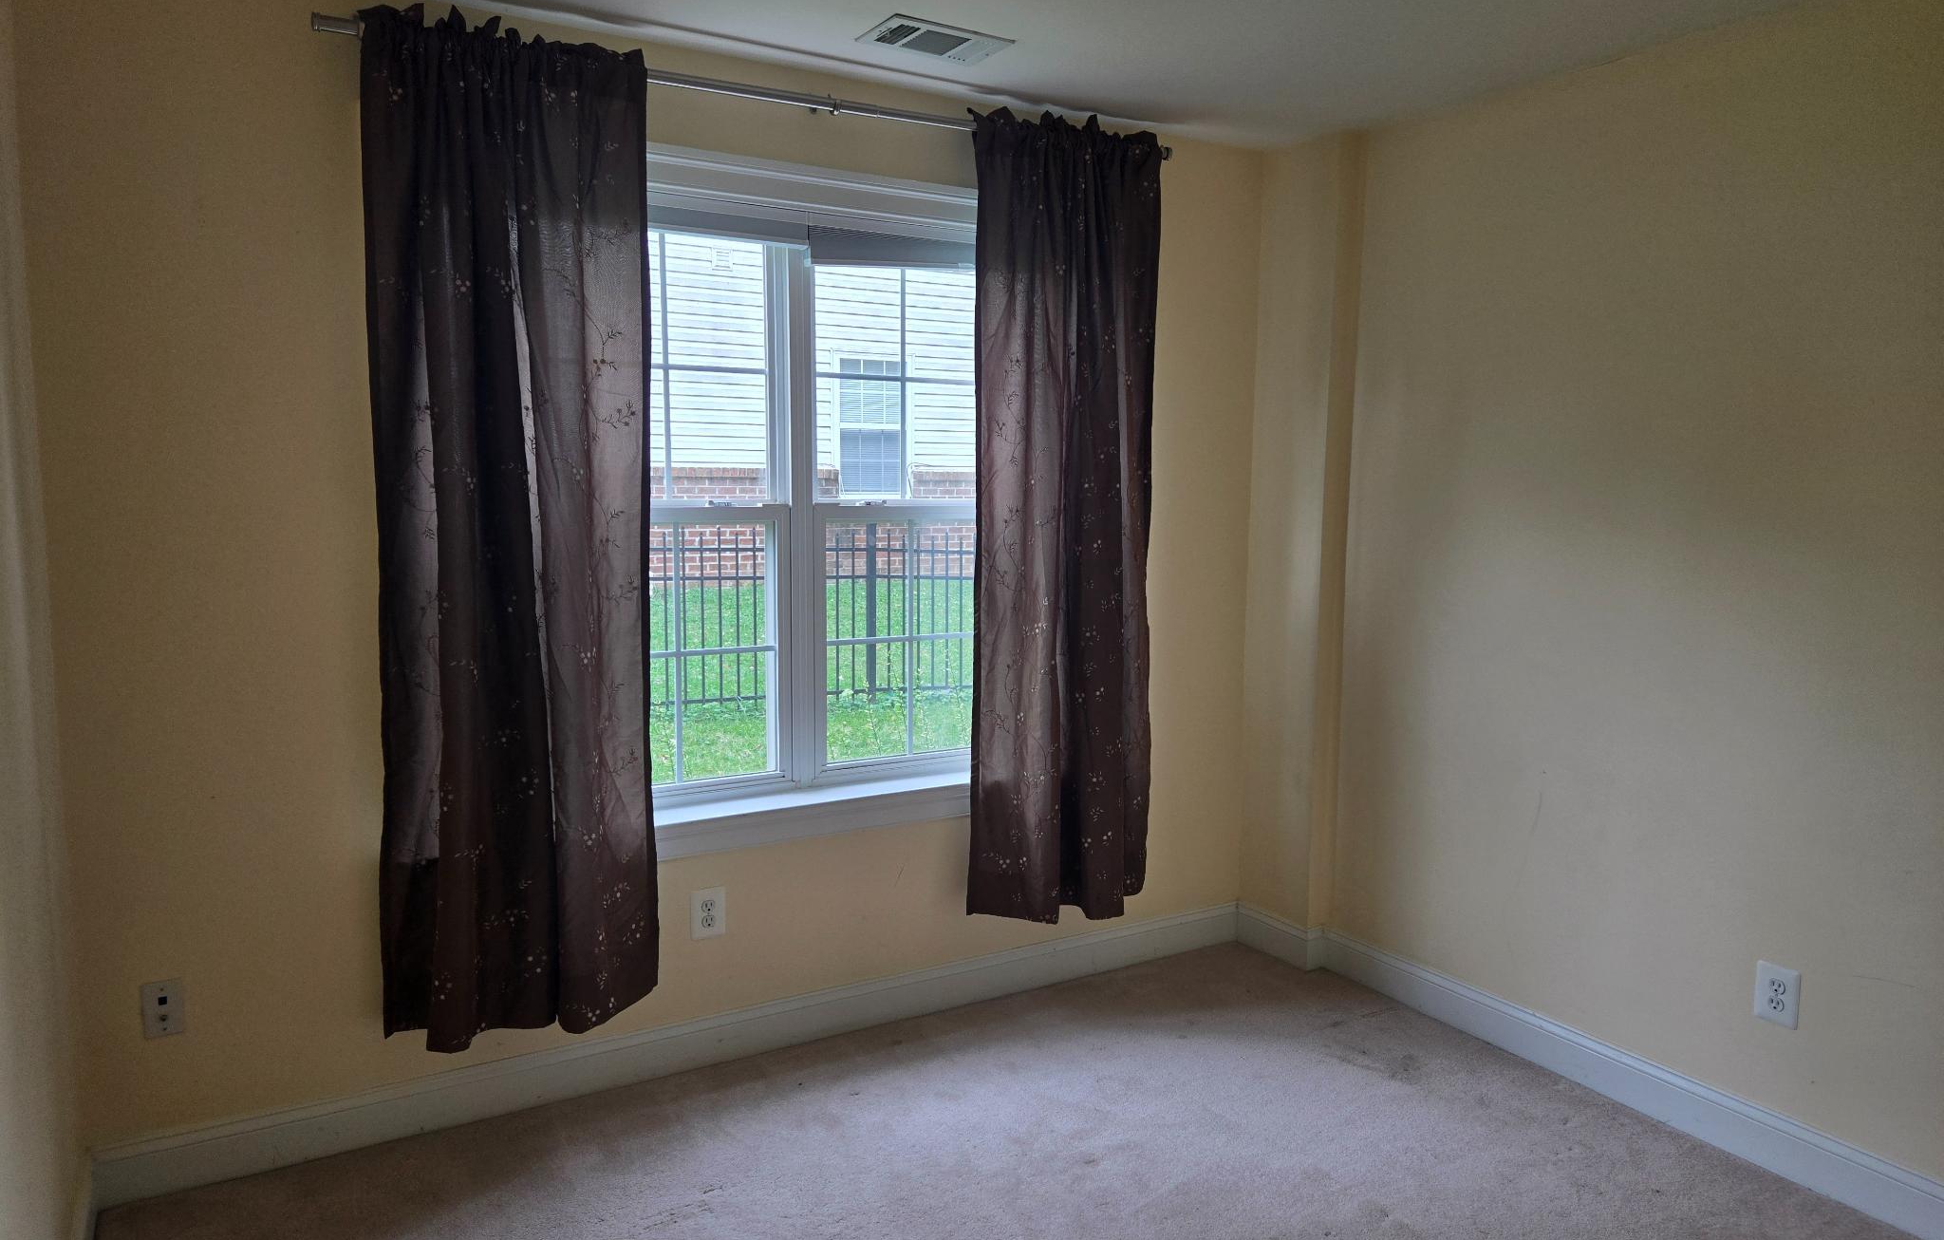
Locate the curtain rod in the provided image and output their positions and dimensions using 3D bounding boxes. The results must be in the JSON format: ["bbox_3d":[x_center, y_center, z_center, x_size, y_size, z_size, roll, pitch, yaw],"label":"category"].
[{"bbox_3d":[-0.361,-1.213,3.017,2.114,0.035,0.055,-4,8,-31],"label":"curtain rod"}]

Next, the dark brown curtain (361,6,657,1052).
[{"bbox_3d":[-0.958,-0.164,2.735,0.600,2.110,0.170,-3,7,-31],"label":"dark brown curtain"}]

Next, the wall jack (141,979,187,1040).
[{"bbox_3d":[-1.622,0.782,2.592,0.069,0.114,0.010,-3,7,-31],"label":"wall jack"}]

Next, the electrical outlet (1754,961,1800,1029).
[{"bbox_3d":[1.706,0.796,2.740,0.010,0.123,0.082,-3,7,-31],"label":"electrical outlet"}]

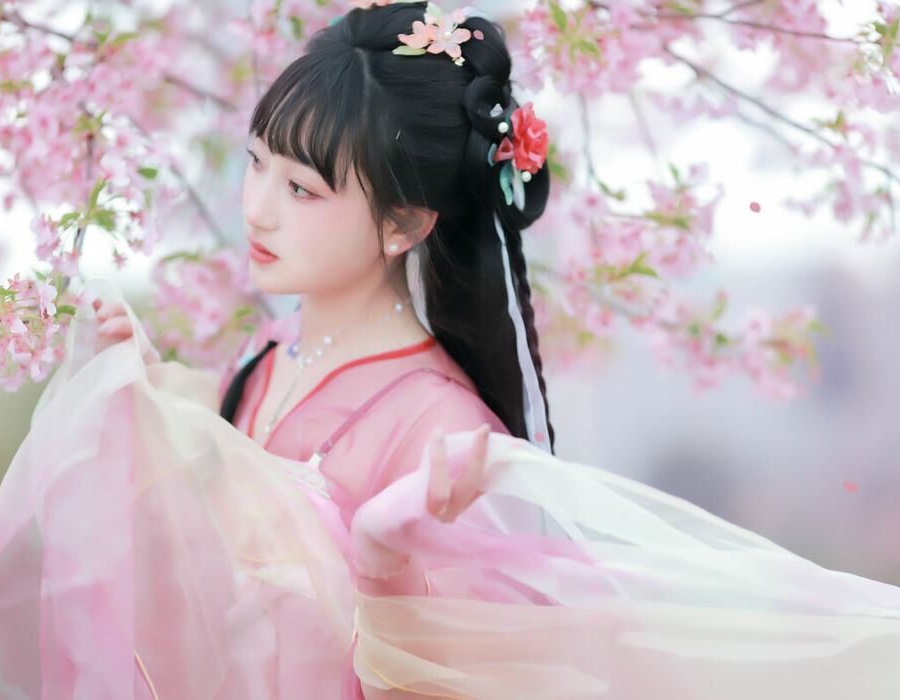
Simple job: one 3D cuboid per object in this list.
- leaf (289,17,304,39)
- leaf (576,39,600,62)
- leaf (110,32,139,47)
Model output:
[{"bbox_3d":[-0.140,-0.292,5.440,0.010,0.023,0.012,-20,0,0],"label":"leaf"},{"bbox_3d":[0.125,-0.270,5.380,0.026,0.013,0.014,30,0,0],"label":"leaf"},{"bbox_3d":[-0.299,-0.285,5.480,0.027,0.009,0.014,-20,0,0],"label":"leaf"}]

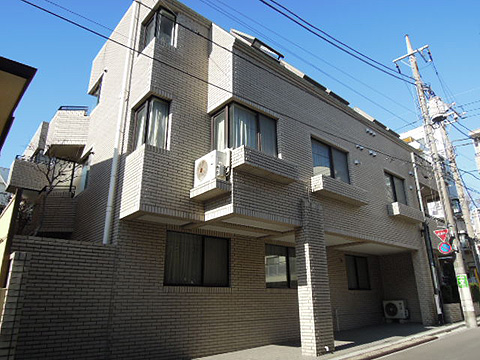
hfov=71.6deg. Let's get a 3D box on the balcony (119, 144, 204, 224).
[{"bbox_3d":[-1.702,0.216,7.589,1.550,1.442,1.009,16,-25,-38],"label":"balcony"}]

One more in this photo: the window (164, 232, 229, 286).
[{"bbox_3d":[-1.037,2.037,8.417,1.917,1.264,0.093,16,-25,-38],"label":"window"}]

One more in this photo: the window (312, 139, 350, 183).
[{"bbox_3d":[2.739,-0.490,9.910,1.764,1.159,0.118,15,-25,-37],"label":"window"}]

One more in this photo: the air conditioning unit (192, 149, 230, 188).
[{"bbox_3d":[-0.628,-0.183,7.306,0.303,0.672,0.856,15,-25,-37],"label":"air conditioning unit"}]

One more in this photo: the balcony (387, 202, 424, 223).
[{"bbox_3d":[5.900,1.195,11.831,1.890,0.397,0.371,16,-25,-38],"label":"balcony"}]

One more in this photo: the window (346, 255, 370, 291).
[{"bbox_3d":[4.566,3.609,12.909,1.500,1.264,0.093,16,-25,-38],"label":"window"}]

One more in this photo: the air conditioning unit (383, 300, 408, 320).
[{"bbox_3d":[5.288,4.383,11.205,0.295,0.605,0.738,15,-25,-37],"label":"air conditioning unit"}]

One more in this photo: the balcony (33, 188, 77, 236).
[{"bbox_3d":[-5.614,1.110,10.709,1.185,1.380,1.030,-1,-20,0],"label":"balcony"}]

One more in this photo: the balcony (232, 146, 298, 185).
[{"bbox_3d":[0.628,-0.299,7.602,1.725,0.391,0.381,16,-25,-38],"label":"balcony"}]

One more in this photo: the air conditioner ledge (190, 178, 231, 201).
[{"bbox_3d":[-0.633,0.249,7.214,0.410,0.181,0.982,15,-25,-37],"label":"air conditioner ledge"}]

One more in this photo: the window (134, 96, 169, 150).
[{"bbox_3d":[-2.127,-1.180,7.866,0.472,1.255,0.945,15,-25,-37],"label":"window"}]

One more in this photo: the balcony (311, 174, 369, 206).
[{"bbox_3d":[2.876,0.322,9.423,2.215,0.391,0.360,16,-25,-38],"label":"balcony"}]

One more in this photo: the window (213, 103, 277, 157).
[{"bbox_3d":[0.127,-1.031,8.381,1.432,1.210,0.900,15,-25,-37],"label":"window"}]

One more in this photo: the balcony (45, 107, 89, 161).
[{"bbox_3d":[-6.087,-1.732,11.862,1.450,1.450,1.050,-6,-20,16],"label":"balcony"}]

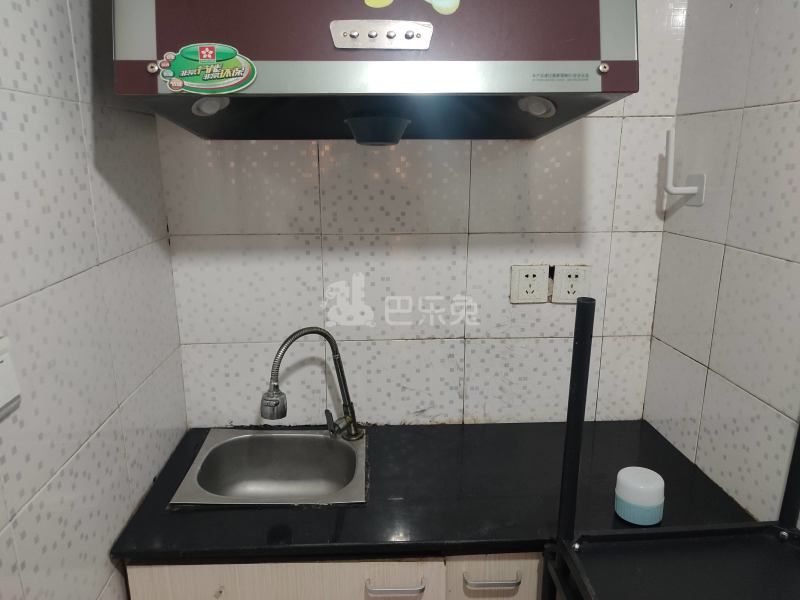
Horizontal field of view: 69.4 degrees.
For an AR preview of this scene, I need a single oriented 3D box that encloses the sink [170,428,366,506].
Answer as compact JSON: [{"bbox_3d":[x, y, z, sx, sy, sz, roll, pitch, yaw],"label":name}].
[{"bbox_3d":[-0.260,0.412,1.256,0.375,0.140,0.313,-1,14,-2],"label":"sink"}]

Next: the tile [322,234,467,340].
[{"bbox_3d":[-0.009,-0.028,1.329,0.330,0.252,0.010,-1,14,-3],"label":"tile"}]

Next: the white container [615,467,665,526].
[{"bbox_3d":[0.437,0.355,1.051,0.084,0.073,0.084,-1,14,-2],"label":"white container"}]

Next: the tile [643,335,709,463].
[{"bbox_3d":[0.622,0.221,1.310,0.010,0.221,0.214,-2,14,-6],"label":"tile"}]

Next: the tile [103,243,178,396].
[{"bbox_3d":[-0.502,0.022,1.135,0.010,0.250,0.347,-1,14,-4],"label":"tile"}]

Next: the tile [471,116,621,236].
[{"bbox_3d":[0.319,-0.276,1.285,0.330,0.252,0.010,-1,14,-2],"label":"tile"}]

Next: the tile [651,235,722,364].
[{"bbox_3d":[0.622,-0.009,1.252,0.010,0.252,0.214,-2,14,-6],"label":"tile"}]

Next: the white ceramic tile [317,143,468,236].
[{"bbox_3d":[-0.011,-0.272,1.273,0.330,0.252,0.010,-1,14,-2],"label":"white ceramic tile"}]

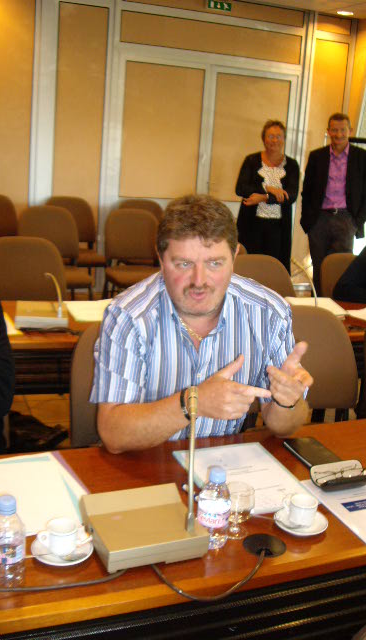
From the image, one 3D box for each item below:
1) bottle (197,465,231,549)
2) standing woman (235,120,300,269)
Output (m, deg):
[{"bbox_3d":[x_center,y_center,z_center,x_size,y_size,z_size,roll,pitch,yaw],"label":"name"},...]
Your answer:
[{"bbox_3d":[0.061,0.337,1.288,0.060,0.157,0.060,4,14,-1],"label":"bottle"},{"bbox_3d":[0.670,-0.773,5.703,0.500,1.630,0.340,5,14,6],"label":"standing woman"}]

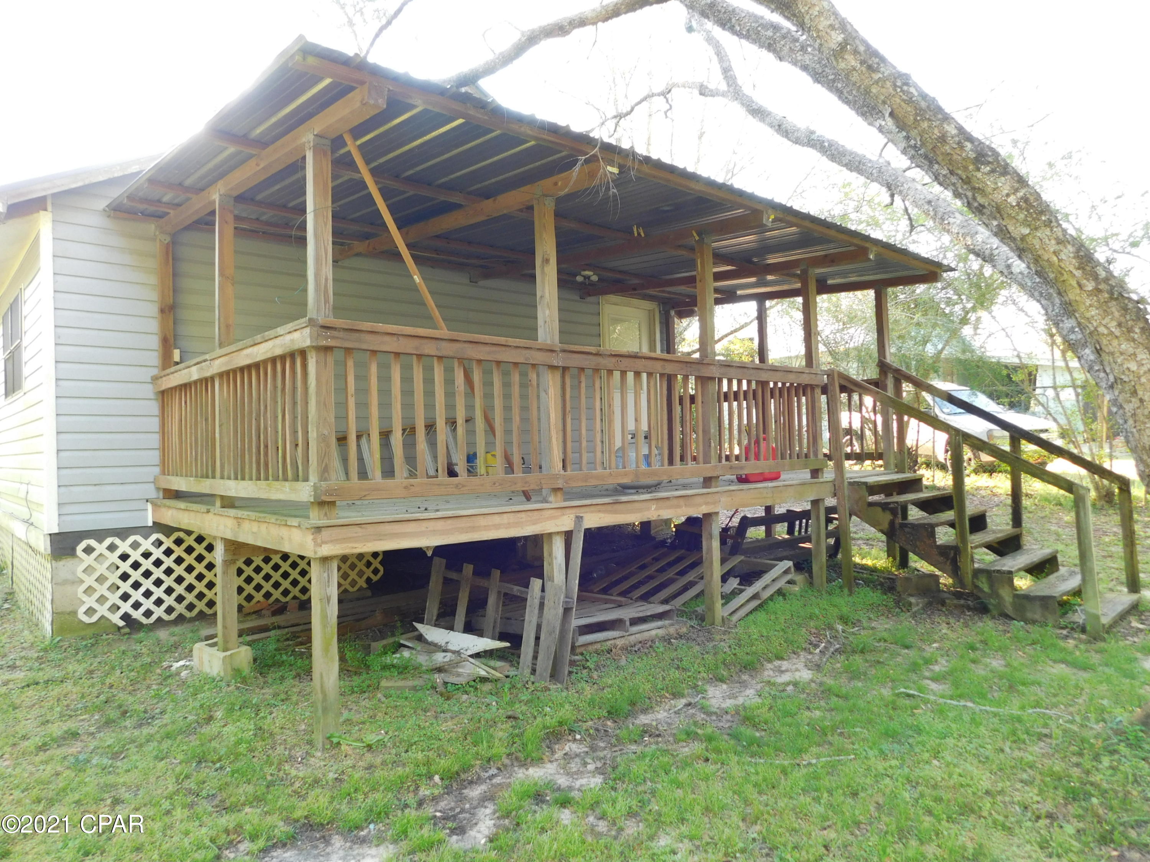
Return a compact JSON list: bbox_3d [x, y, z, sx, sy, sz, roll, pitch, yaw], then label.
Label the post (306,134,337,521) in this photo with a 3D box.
[{"bbox_3d":[-1.214,-0.486,3.659,0.089,1.822,0.089,0,-2,-42],"label":"post"}]

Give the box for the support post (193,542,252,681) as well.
[{"bbox_3d":[-2.183,1.071,4.746,0.195,0.840,0.420,0,-2,-42],"label":"support post"}]

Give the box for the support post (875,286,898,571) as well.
[{"bbox_3d":[3.006,-0.066,7.405,0.090,2.650,0.089,0,-2,-42],"label":"support post"}]

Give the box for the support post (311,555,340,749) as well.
[{"bbox_3d":[-1.182,1.032,3.620,0.089,0.880,0.089,0,-2,-42],"label":"support post"}]

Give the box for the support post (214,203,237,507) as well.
[{"bbox_3d":[-2.170,-0.484,4.731,0.089,1.912,0.089,0,-2,-42],"label":"support post"}]

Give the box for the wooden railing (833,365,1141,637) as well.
[{"bbox_3d":[3.201,0.361,6.202,1.180,2.080,2.000,0,-2,-42],"label":"wooden railing"}]

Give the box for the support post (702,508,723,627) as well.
[{"bbox_3d":[0.990,0.993,5.560,0.089,0.800,0.089,0,-2,-42],"label":"support post"}]

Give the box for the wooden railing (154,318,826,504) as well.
[{"bbox_3d":[-0.515,-0.048,6.162,4.540,0.849,3.000,0,-2,-42],"label":"wooden railing"}]

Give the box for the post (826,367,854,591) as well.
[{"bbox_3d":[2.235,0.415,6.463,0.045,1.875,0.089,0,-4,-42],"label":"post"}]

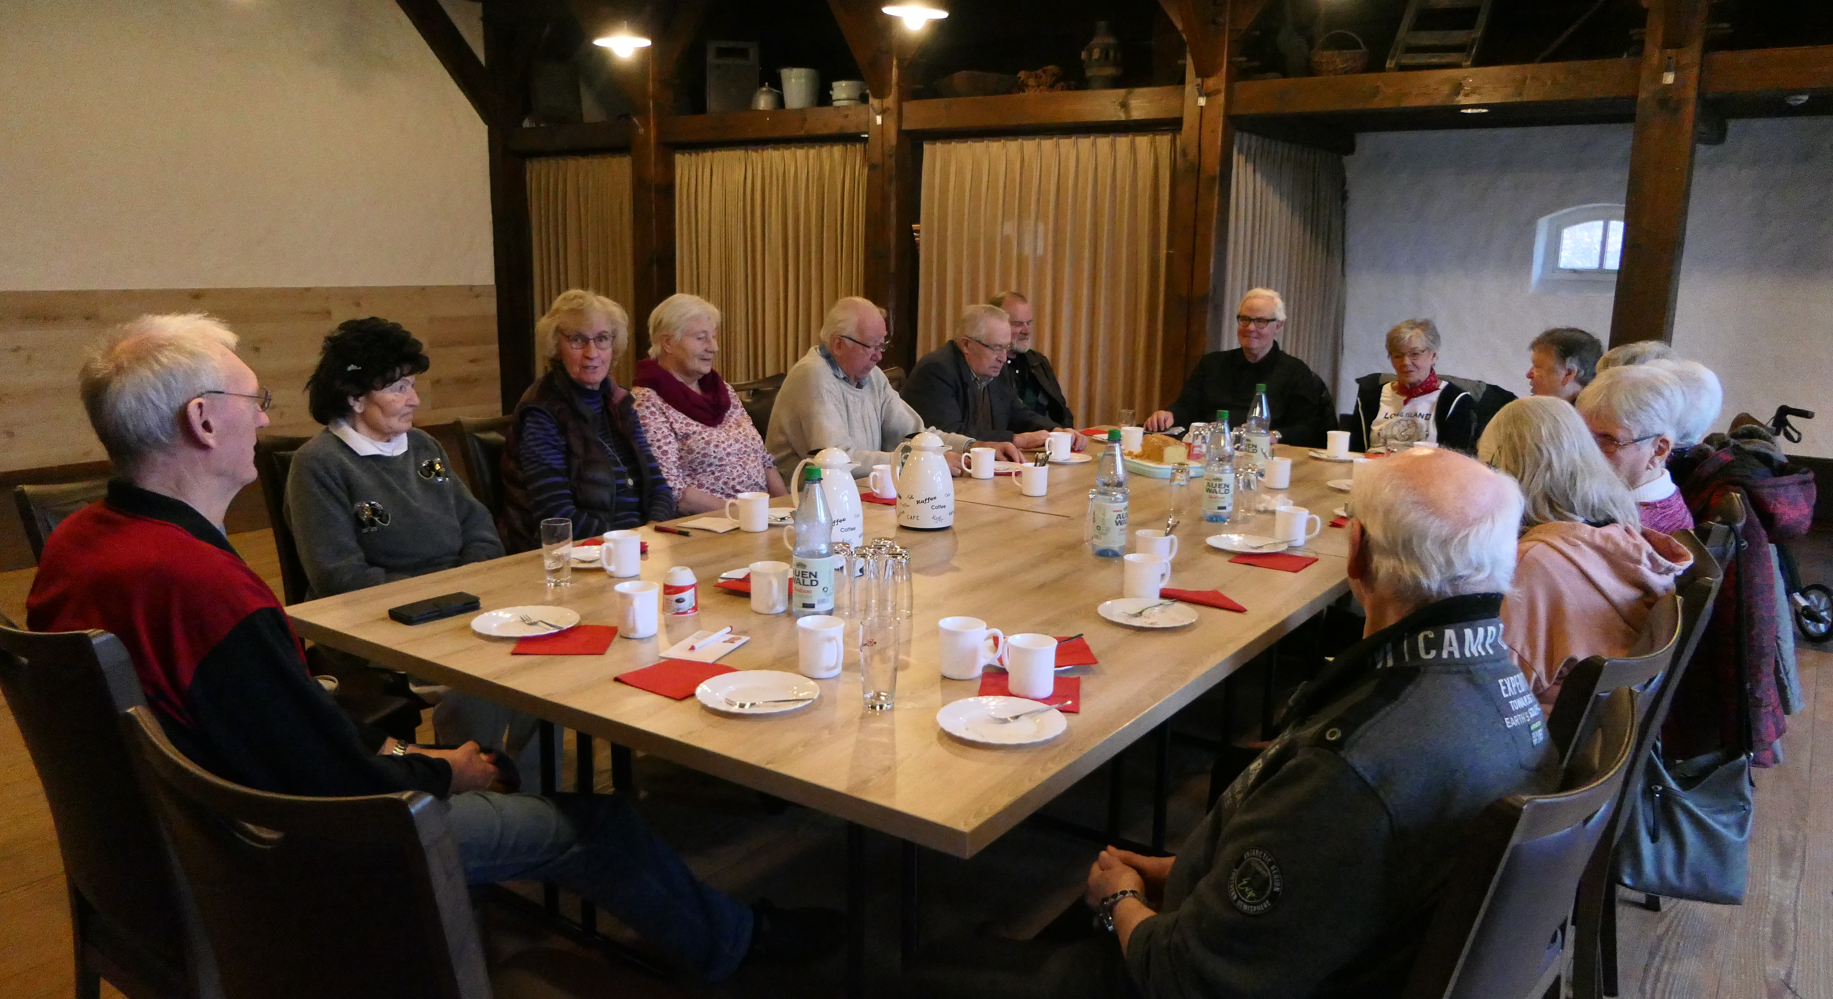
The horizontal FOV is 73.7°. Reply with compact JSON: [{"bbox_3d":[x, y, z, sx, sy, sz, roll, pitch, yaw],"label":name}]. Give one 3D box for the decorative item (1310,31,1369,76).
[{"bbox_3d":[1.731,-1.825,5.006,0.250,0.190,0.220,7,13,29],"label":"decorative item"}]

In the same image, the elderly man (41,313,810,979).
[{"bbox_3d":[-0.622,0.376,2.040,1.200,1.350,0.560,-9,15,-42],"label":"elderly man"}]

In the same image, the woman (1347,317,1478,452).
[{"bbox_3d":[1.751,-0.047,4.537,0.500,1.220,0.740,8,14,35],"label":"woman"}]

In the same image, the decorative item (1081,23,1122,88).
[{"bbox_3d":[0.929,-2.215,6.119,0.205,0.355,0.205,6,13,28],"label":"decorative item"}]

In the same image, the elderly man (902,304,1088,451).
[{"bbox_3d":[0.335,-0.102,4.603,0.780,1.240,0.550,7,14,32],"label":"elderly man"}]

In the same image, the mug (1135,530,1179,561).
[{"bbox_3d":[0.545,0.118,2.735,0.111,0.086,0.081,-3,12,-16],"label":"mug"}]

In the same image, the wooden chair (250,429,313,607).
[{"bbox_3d":[-1.214,0.349,3.015,0.620,1.000,0.460,8,14,35],"label":"wooden chair"}]

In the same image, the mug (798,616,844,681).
[{"bbox_3d":[-0.151,0.247,2.021,0.079,0.088,0.110,-7,13,-31],"label":"mug"}]

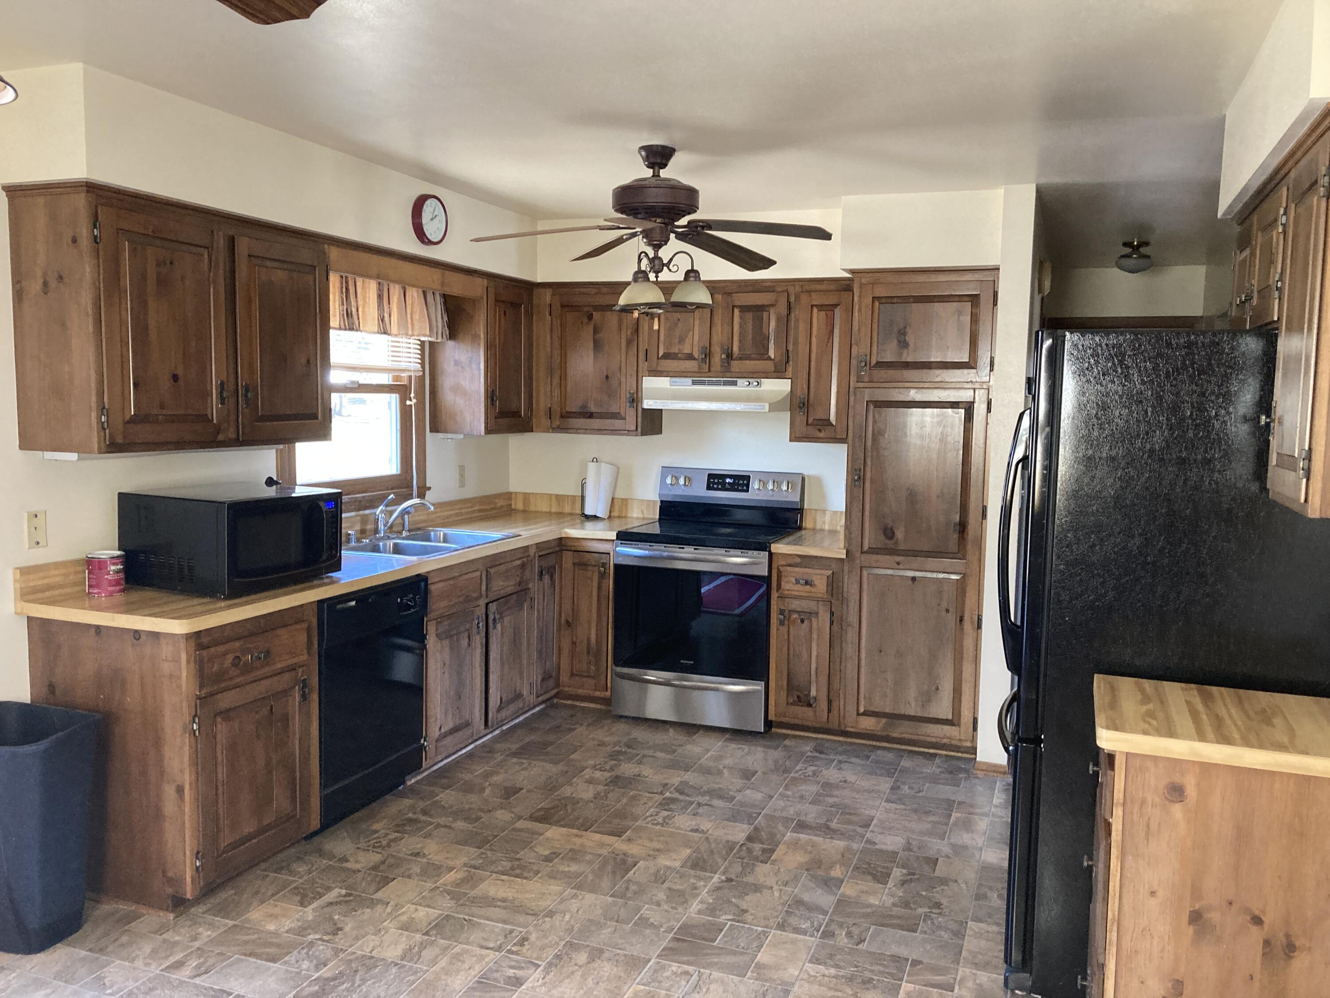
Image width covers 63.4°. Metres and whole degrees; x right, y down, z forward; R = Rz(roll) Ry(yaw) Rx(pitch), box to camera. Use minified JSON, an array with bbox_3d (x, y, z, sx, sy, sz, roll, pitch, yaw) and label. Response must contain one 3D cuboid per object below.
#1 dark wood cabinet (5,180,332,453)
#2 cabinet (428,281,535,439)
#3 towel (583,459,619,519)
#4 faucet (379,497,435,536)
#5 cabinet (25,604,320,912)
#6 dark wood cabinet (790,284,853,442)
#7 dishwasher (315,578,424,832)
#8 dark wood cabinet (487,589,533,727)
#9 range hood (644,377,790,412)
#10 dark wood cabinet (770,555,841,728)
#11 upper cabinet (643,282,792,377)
[{"bbox_3d":[-1.588,-0.561,3.615,0.335,0.770,1.063,3,6,21],"label":"dark wood cabinet"},{"bbox_3d":[-0.901,-0.708,5.396,0.320,0.750,0.516,3,6,20],"label":"cabinet"},{"bbox_3d":[-0.341,-0.045,5.722,0.165,0.295,0.130,3,6,20],"label":"towel"},{"bbox_3d":[-1.143,0.080,4.758,0.260,0.190,0.110,2,5,11],"label":"faucet"},{"bbox_3d":[-1.540,0.758,3.444,0.625,0.849,0.573,3,6,20],"label":"cabinet"},{"bbox_3d":[0.815,-0.658,5.191,0.337,0.755,0.323,3,6,20],"label":"dark wood cabinet"},{"bbox_3d":[-1.325,0.701,4.017,0.610,0.822,0.623,3,6,21],"label":"dishwasher"},{"bbox_3d":[-0.973,0.694,4.955,0.610,0.548,0.393,3,6,21],"label":"dark wood cabinet"},{"bbox_3d":[0.267,-0.520,5.333,0.764,0.156,0.490,3,6,21],"label":"range hood"},{"bbox_3d":[0.755,0.617,5.176,0.322,0.797,0.620,3,6,21],"label":"dark wood cabinet"},{"bbox_3d":[0.300,-0.831,5.377,0.764,0.455,0.333,3,6,21],"label":"upper cabinet"}]

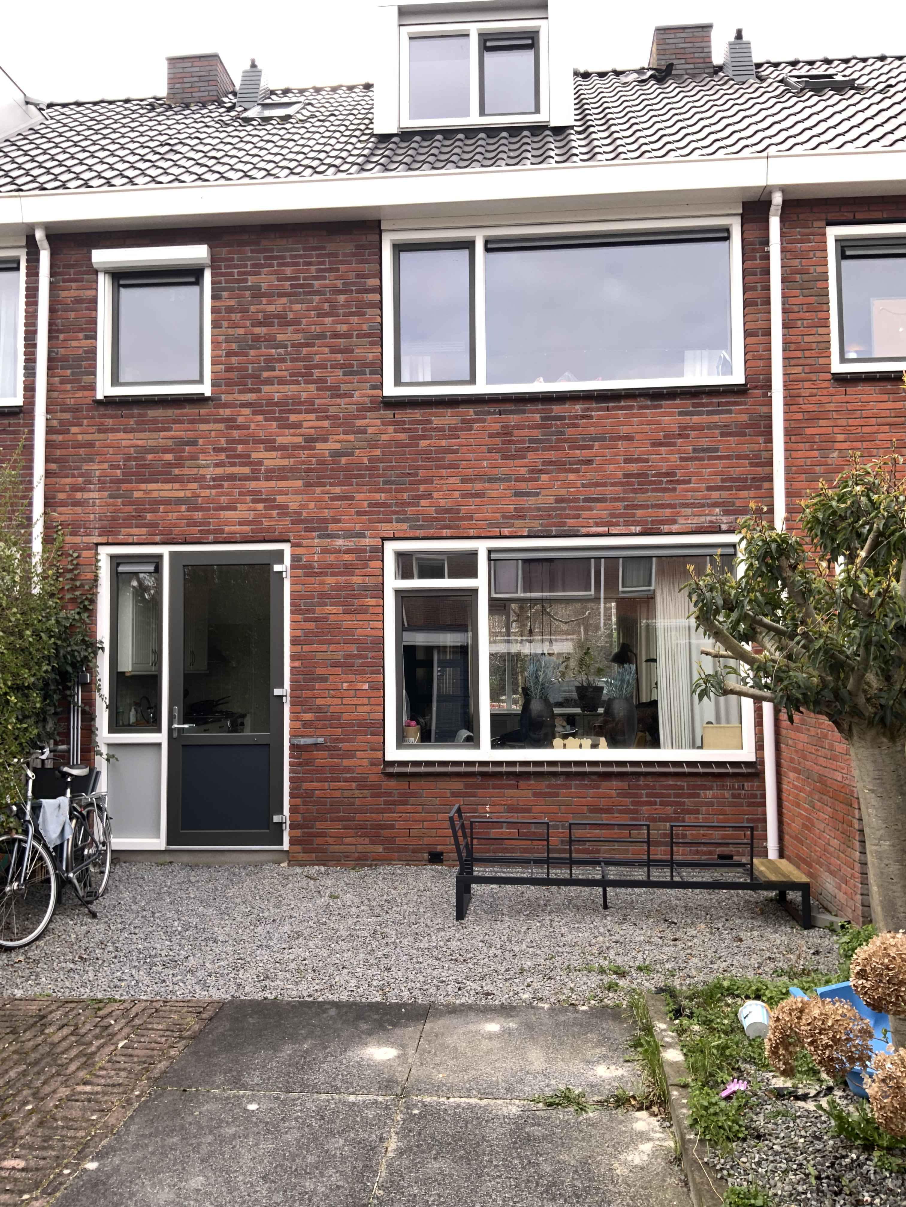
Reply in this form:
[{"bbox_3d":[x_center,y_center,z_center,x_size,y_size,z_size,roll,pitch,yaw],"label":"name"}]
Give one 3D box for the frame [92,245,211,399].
[{"bbox_3d":[-2.519,-2.344,8.526,1.005,1.230,0.260,-1,-4,5],"label":"frame"}]

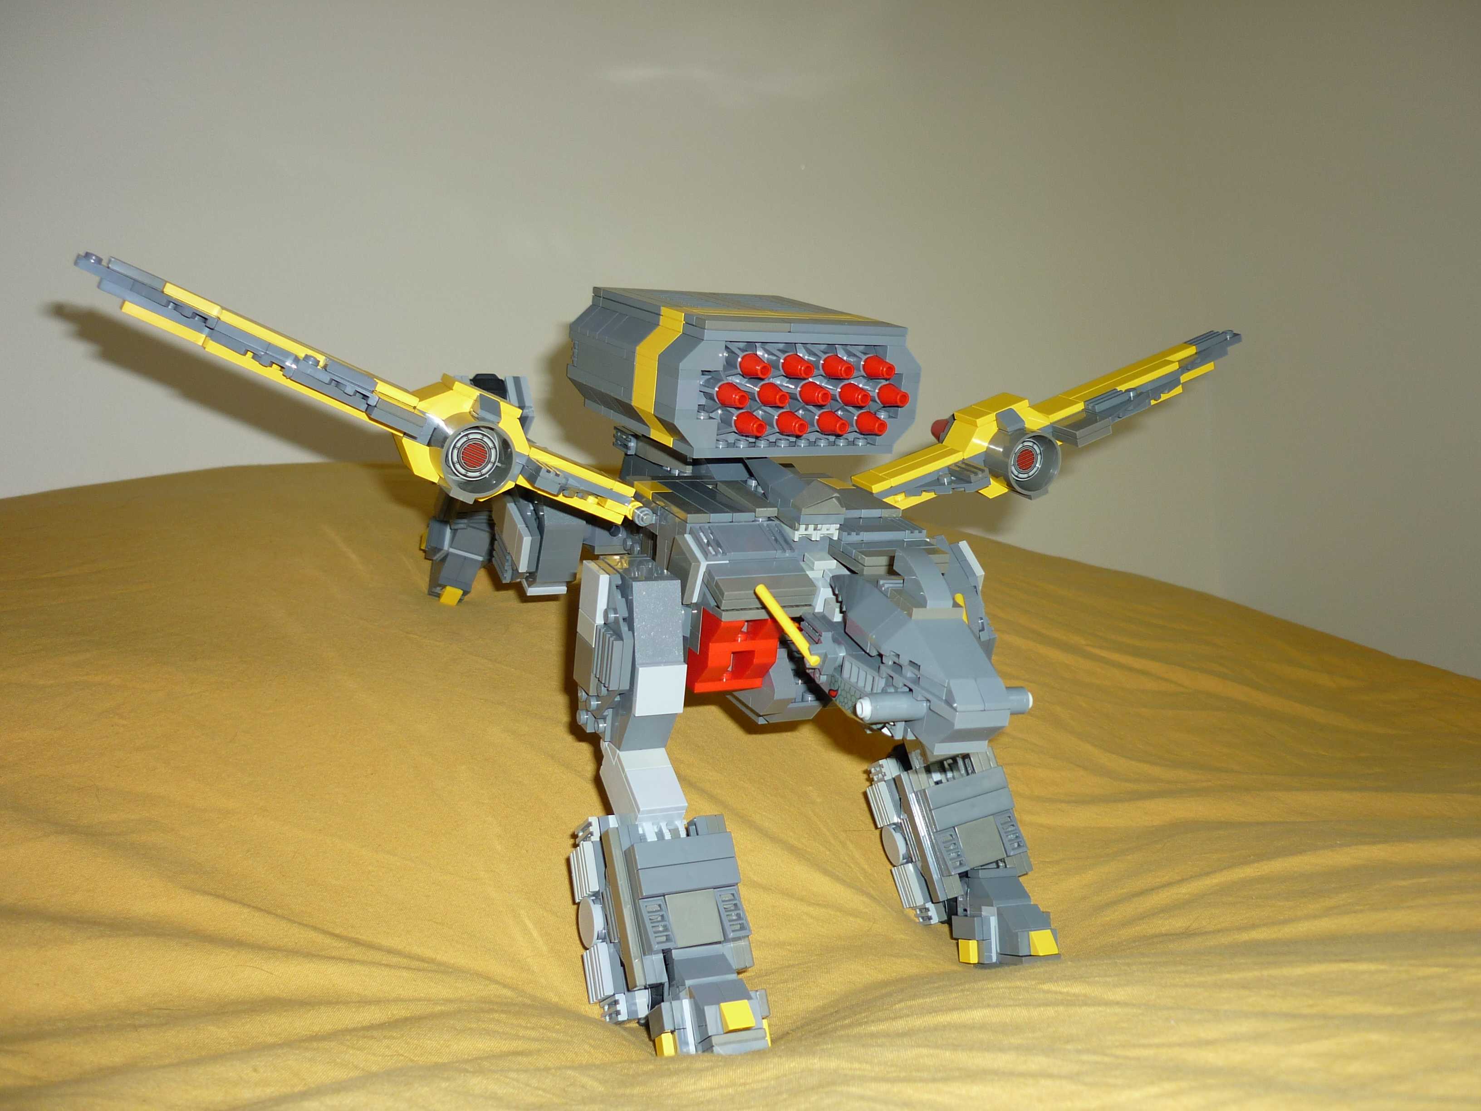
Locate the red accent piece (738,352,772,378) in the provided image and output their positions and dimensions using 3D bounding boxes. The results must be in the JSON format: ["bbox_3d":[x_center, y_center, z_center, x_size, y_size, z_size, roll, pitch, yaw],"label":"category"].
[{"bbox_3d":[0.005,-0.061,0.455,0.008,0.008,0.011,-3,18,-30],"label":"red accent piece"}]

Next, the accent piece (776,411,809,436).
[{"bbox_3d":[0.018,-0.043,0.468,0.008,0.008,0.011,-3,18,-30],"label":"accent piece"}]

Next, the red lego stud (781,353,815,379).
[{"bbox_3d":[0.019,-0.061,0.463,0.008,0.008,0.011,-3,18,-30],"label":"red lego stud"}]

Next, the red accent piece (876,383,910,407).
[{"bbox_3d":[0.053,-0.055,0.485,0.008,0.008,0.011,-3,18,-30],"label":"red accent piece"}]

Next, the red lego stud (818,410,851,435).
[{"bbox_3d":[0.032,-0.044,0.476,0.008,0.008,0.011,-3,18,-30],"label":"red lego stud"}]

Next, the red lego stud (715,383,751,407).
[{"bbox_3d":[-0.002,-0.051,0.453,0.008,0.008,0.011,-3,18,-30],"label":"red lego stud"}]

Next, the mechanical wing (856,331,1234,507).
[{"bbox_3d":[0.127,-0.057,0.566,0.186,0.032,0.062,-22,24,-17],"label":"mechanical wing"}]

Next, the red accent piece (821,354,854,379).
[{"bbox_3d":[0.033,-0.062,0.471,0.008,0.008,0.011,-3,18,-30],"label":"red accent piece"}]

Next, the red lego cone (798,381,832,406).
[{"bbox_3d":[0.025,-0.053,0.469,0.008,0.008,0.011,-3,18,-30],"label":"red lego cone"}]

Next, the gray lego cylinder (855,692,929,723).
[{"bbox_3d":[0.040,0.040,0.373,0.018,0.007,0.007,-1,15,-21],"label":"gray lego cylinder"}]

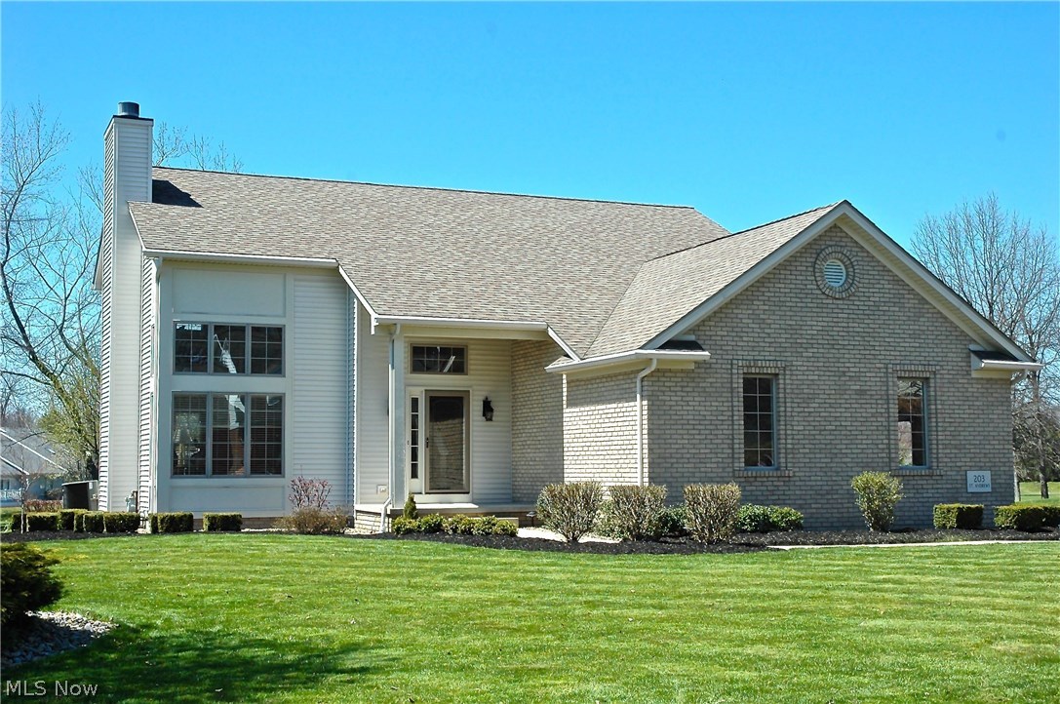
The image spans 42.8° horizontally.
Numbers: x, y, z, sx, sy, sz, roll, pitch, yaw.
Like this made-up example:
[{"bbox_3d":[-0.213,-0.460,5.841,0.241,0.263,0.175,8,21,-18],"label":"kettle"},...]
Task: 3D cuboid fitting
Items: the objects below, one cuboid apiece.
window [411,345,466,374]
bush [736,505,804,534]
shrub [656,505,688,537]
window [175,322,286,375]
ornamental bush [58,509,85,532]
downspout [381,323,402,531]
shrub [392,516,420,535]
[{"bbox_3d":[-1.773,0.137,26.405,1.160,0.550,0.120,2,-5,-23],"label":"window"},{"bbox_3d":[3.937,2.721,22.181,0.920,0.437,0.720,2,-5,-23],"label":"bush"},{"bbox_3d":[2.247,2.658,21.224,0.551,0.490,0.551,0,-5,0],"label":"shrub"},{"bbox_3d":[-5.784,-0.027,26.102,2.150,0.986,0.110,2,-5,-23],"label":"window"},{"bbox_3d":[-8.647,3.177,25.575,0.445,0.377,0.500,2,-5,-23],"label":"ornamental bush"},{"bbox_3d":[-2.504,1.340,24.022,0.330,3.650,0.450,2,-5,-23],"label":"downspout"},{"bbox_3d":[-2.120,2.936,22.963,0.450,0.304,0.450,0,-5,0],"label":"shrub"}]

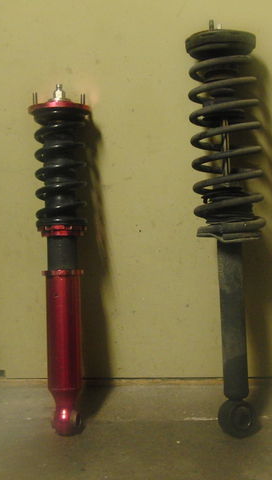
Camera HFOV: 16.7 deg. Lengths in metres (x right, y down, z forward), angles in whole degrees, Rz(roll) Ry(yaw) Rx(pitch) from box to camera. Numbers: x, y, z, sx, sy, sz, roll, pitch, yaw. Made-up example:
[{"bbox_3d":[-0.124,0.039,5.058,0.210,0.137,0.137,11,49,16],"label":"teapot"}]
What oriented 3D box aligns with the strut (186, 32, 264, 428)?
[{"bbox_3d":[0.163,-0.019,1.610,0.126,0.730,0.126,-3,2,0],"label":"strut"}]

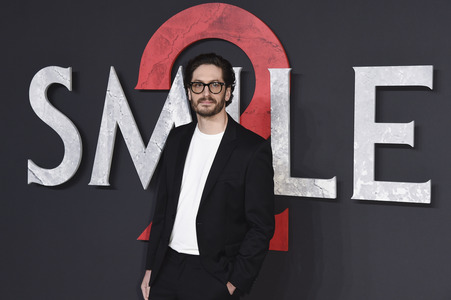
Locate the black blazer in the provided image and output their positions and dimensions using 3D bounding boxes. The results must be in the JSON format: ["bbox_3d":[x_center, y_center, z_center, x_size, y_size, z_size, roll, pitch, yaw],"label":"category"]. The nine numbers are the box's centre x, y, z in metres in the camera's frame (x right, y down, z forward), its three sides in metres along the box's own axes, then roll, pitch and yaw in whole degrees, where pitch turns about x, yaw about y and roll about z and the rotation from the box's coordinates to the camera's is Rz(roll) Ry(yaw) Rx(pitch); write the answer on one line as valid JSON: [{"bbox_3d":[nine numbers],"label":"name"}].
[{"bbox_3d":[-0.060,0.224,3.400,0.530,0.740,0.310,2,5,24],"label":"black blazer"}]

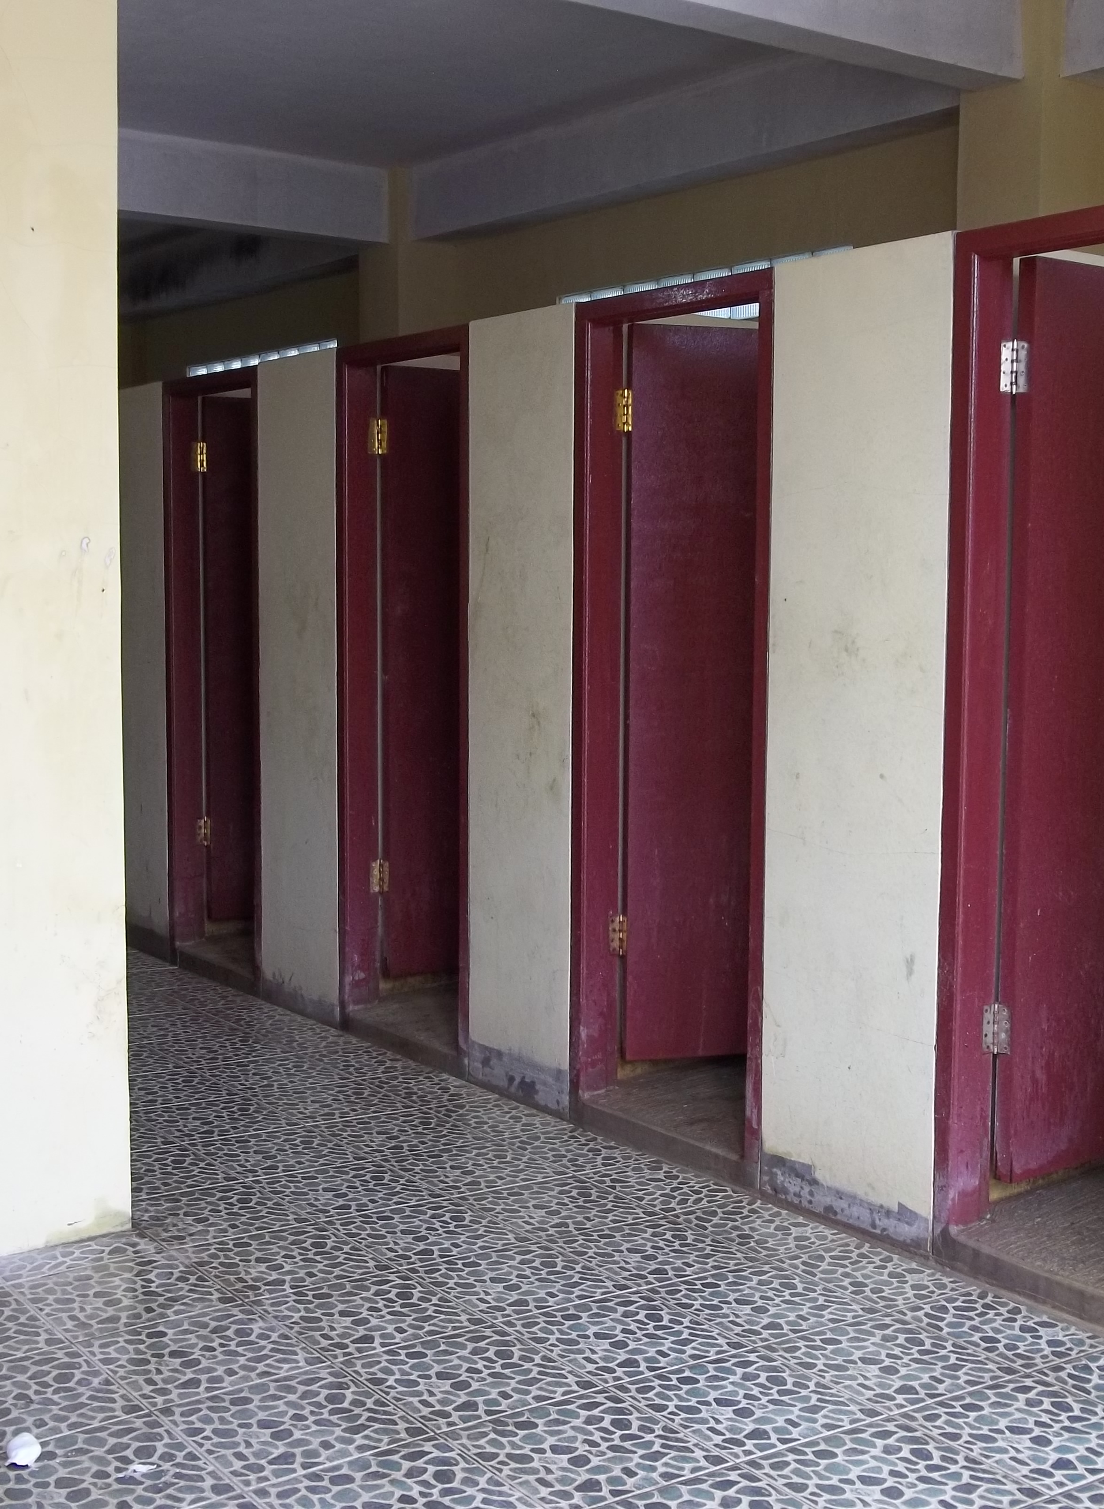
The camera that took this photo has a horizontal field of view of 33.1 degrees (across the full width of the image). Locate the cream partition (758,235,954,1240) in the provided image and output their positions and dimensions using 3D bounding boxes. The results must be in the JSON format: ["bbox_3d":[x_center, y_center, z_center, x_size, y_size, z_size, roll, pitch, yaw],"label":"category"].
[{"bbox_3d":[0.643,-0.020,3.759,0.112,1.954,0.485,-3,6,-36],"label":"cream partition"}]

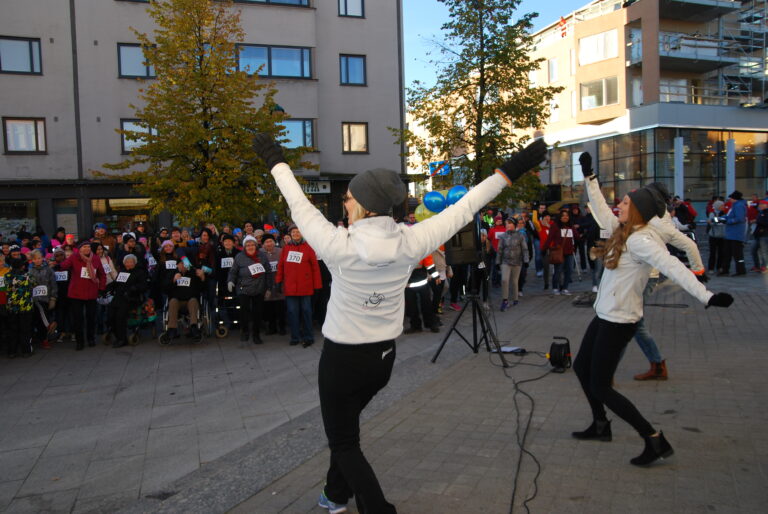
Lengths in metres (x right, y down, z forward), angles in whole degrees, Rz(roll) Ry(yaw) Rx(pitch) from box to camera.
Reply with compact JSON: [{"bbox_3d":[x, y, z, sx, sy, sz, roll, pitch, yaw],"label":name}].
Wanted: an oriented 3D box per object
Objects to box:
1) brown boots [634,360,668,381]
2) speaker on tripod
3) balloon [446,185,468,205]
[{"bbox_3d":[2.382,1.004,5.136,0.285,0.165,0.100,-1,3,10],"label":"brown boots"},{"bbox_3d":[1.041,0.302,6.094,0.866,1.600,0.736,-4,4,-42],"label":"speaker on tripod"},{"bbox_3d":[0.822,-0.682,6.450,0.245,0.260,0.245,-2,3,0],"label":"balloon"}]

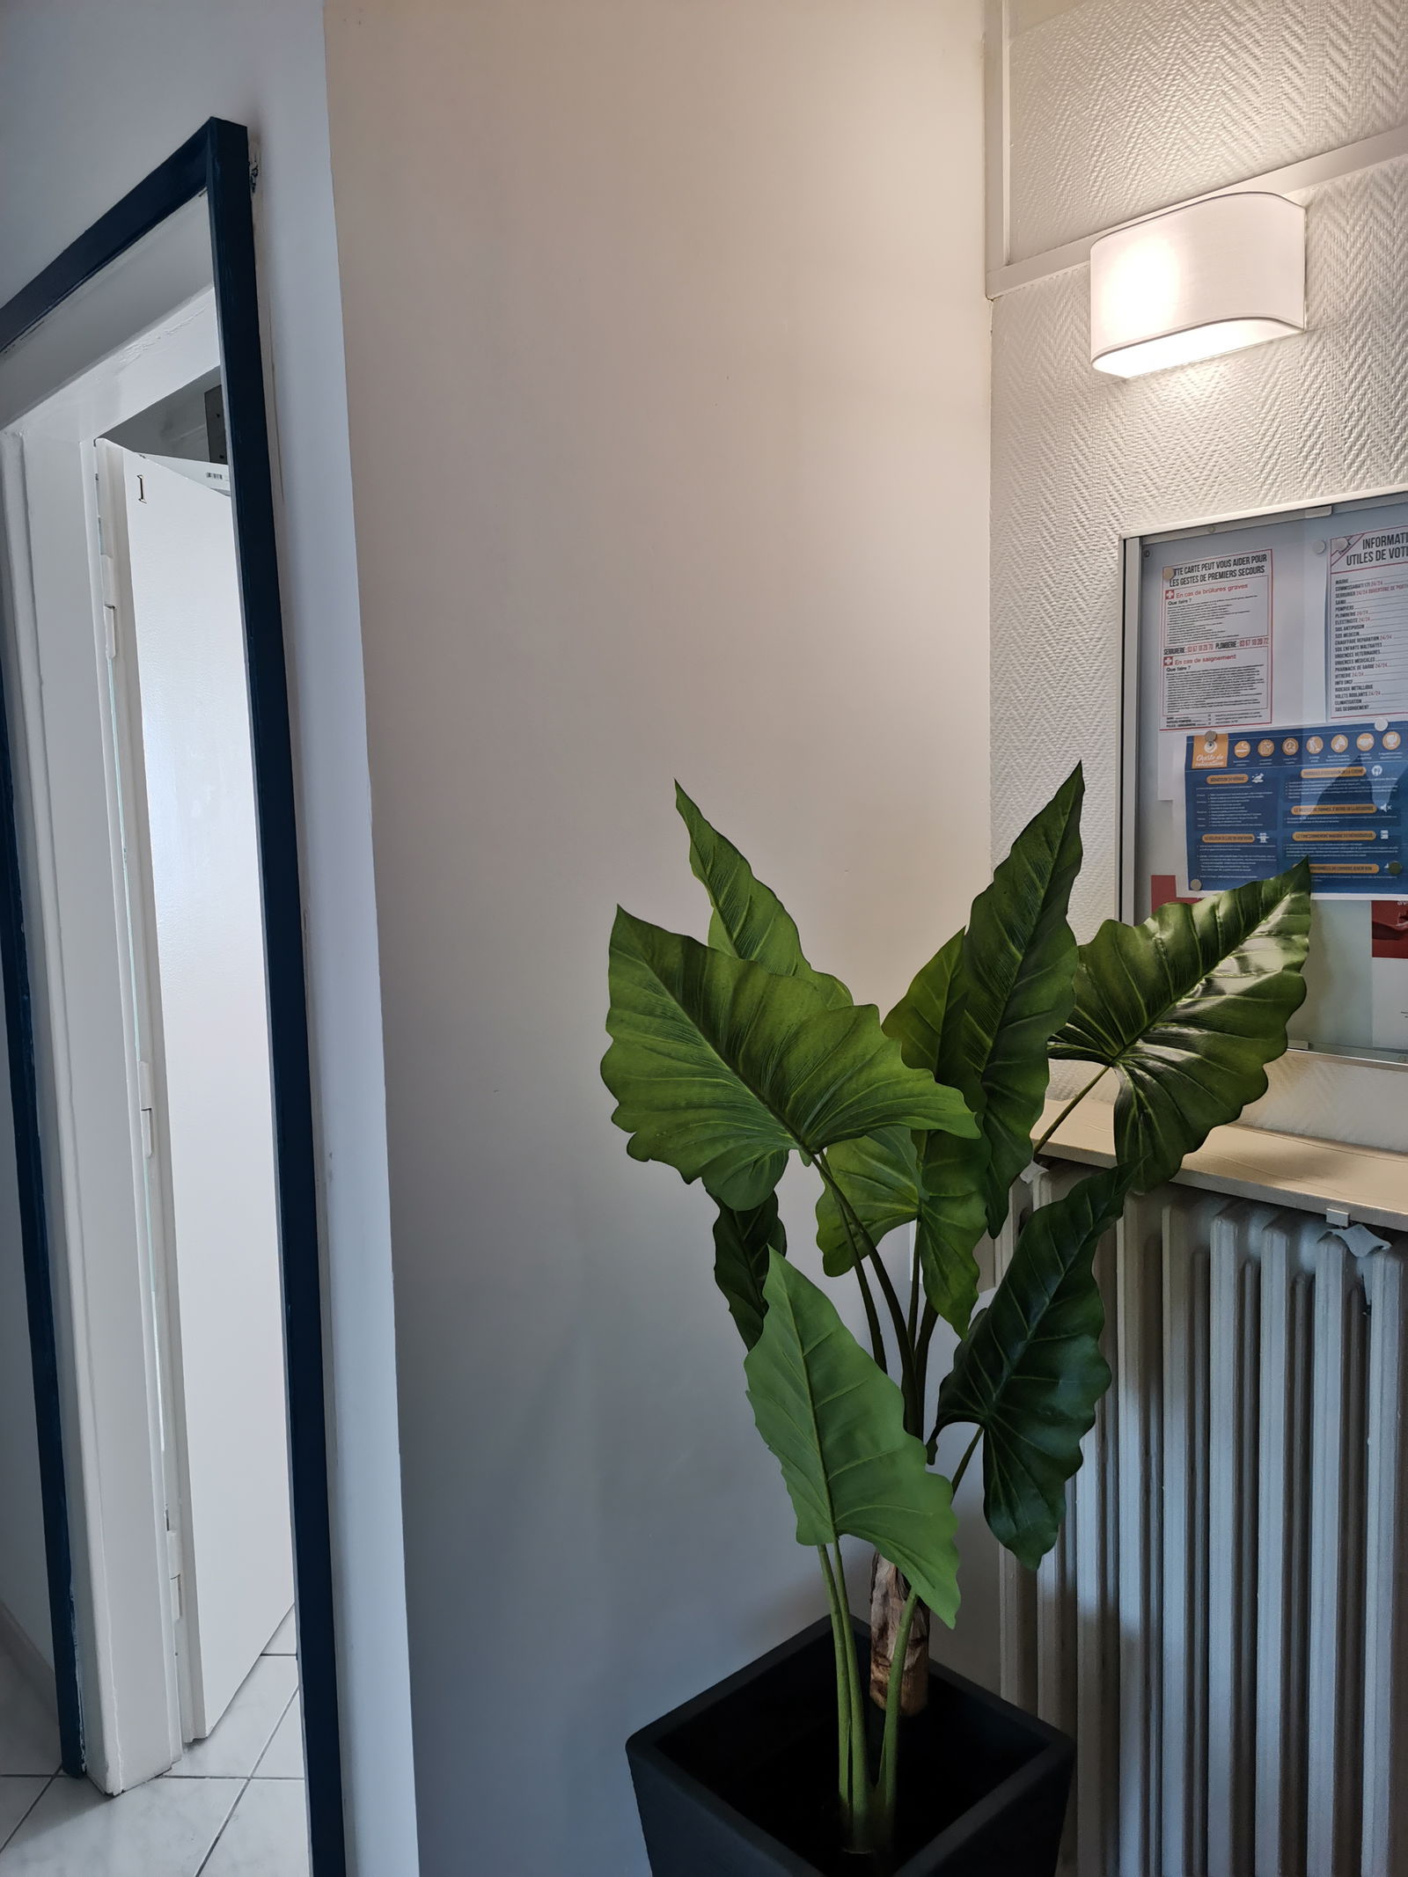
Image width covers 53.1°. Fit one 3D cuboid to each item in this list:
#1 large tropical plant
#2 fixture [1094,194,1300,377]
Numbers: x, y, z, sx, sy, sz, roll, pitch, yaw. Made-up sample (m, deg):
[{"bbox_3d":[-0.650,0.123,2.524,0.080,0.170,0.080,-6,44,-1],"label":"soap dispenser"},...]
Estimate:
[{"bbox_3d":[0.265,0.407,1.420,0.700,1.160,0.440,-1,6,0],"label":"large tropical plant"},{"bbox_3d":[0.588,-0.793,1.717,0.122,0.141,0.236,-7,8,-42],"label":"fixture"}]

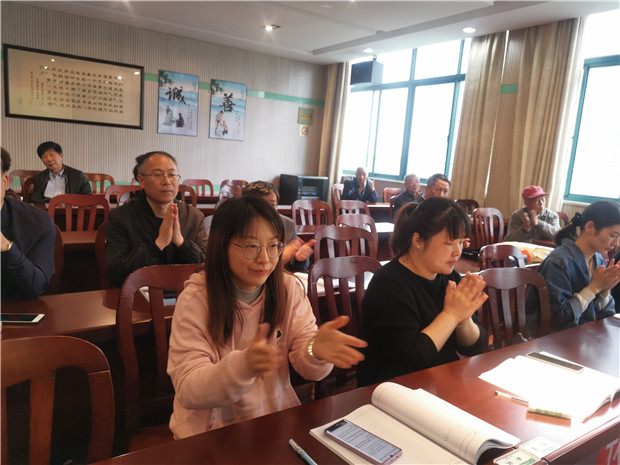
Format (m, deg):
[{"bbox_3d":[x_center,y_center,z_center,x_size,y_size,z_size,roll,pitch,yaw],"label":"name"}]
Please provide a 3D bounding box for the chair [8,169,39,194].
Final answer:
[{"bbox_3d":[-3.225,-0.225,5.622,0.460,0.950,0.520,-2,11,-35],"label":"chair"}]

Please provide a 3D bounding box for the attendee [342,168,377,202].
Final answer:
[{"bbox_3d":[0.663,-0.319,7.037,0.560,1.250,0.750,-2,11,-35],"label":"attendee"}]

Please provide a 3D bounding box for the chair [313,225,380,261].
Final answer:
[{"bbox_3d":[0.332,0.487,2.748,0.460,0.970,0.520,-1,10,-29],"label":"chair"}]

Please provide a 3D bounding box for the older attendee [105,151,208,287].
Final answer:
[{"bbox_3d":[-0.754,0.278,2.410,0.520,1.330,0.680,-2,11,-34],"label":"older attendee"}]

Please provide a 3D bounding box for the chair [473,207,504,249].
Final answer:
[{"bbox_3d":[2.025,0.256,4.991,0.450,0.955,0.520,-2,11,-35],"label":"chair"}]

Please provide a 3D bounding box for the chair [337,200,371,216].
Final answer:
[{"bbox_3d":[0.558,0.191,4.749,0.450,0.955,0.520,-2,11,-35],"label":"chair"}]

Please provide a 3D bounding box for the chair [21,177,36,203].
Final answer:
[{"bbox_3d":[-2.563,-0.036,4.805,0.450,0.970,0.520,-2,11,-34],"label":"chair"}]

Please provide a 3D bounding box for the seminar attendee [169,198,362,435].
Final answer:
[{"bbox_3d":[-0.167,0.524,1.341,0.500,1.250,0.800,-2,11,-37],"label":"seminar attendee"}]

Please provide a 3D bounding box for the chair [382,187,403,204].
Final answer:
[{"bbox_3d":[1.422,-0.160,7.318,0.450,0.970,0.520,-2,11,-34],"label":"chair"}]

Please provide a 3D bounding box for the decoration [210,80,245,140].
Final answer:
[{"bbox_3d":[-1.263,-1.883,7.517,0.590,0.870,0.025,-2,11,-35],"label":"decoration"}]

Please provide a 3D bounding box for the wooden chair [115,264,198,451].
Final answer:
[{"bbox_3d":[-0.325,0.636,1.521,0.450,0.970,0.520,-2,11,-34],"label":"wooden chair"}]

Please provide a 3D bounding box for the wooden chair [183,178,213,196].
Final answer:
[{"bbox_3d":[-1.363,-0.188,6.284,0.450,0.970,0.520,-2,11,-34],"label":"wooden chair"}]

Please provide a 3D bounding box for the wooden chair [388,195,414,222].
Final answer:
[{"bbox_3d":[1.250,0.083,5.707,0.450,0.970,0.520,-2,11,-34],"label":"wooden chair"}]

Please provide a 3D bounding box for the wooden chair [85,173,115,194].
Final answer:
[{"bbox_3d":[-2.564,-0.231,5.918,0.450,0.955,0.520,-2,11,-35],"label":"wooden chair"}]

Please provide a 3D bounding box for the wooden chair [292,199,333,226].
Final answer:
[{"bbox_3d":[0.147,0.206,4.474,0.450,0.955,0.520,-2,11,-35],"label":"wooden chair"}]

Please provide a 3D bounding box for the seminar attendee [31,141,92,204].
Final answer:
[{"bbox_3d":[-2.360,-0.190,4.647,0.550,1.310,0.750,0,10,-27],"label":"seminar attendee"}]

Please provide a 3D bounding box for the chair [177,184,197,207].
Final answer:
[{"bbox_3d":[-1.324,0.005,5.081,0.450,0.955,0.520,-2,11,-35],"label":"chair"}]

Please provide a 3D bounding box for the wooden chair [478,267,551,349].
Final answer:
[{"bbox_3d":[0.985,0.663,1.978,0.460,0.950,0.520,0,10,-27],"label":"wooden chair"}]

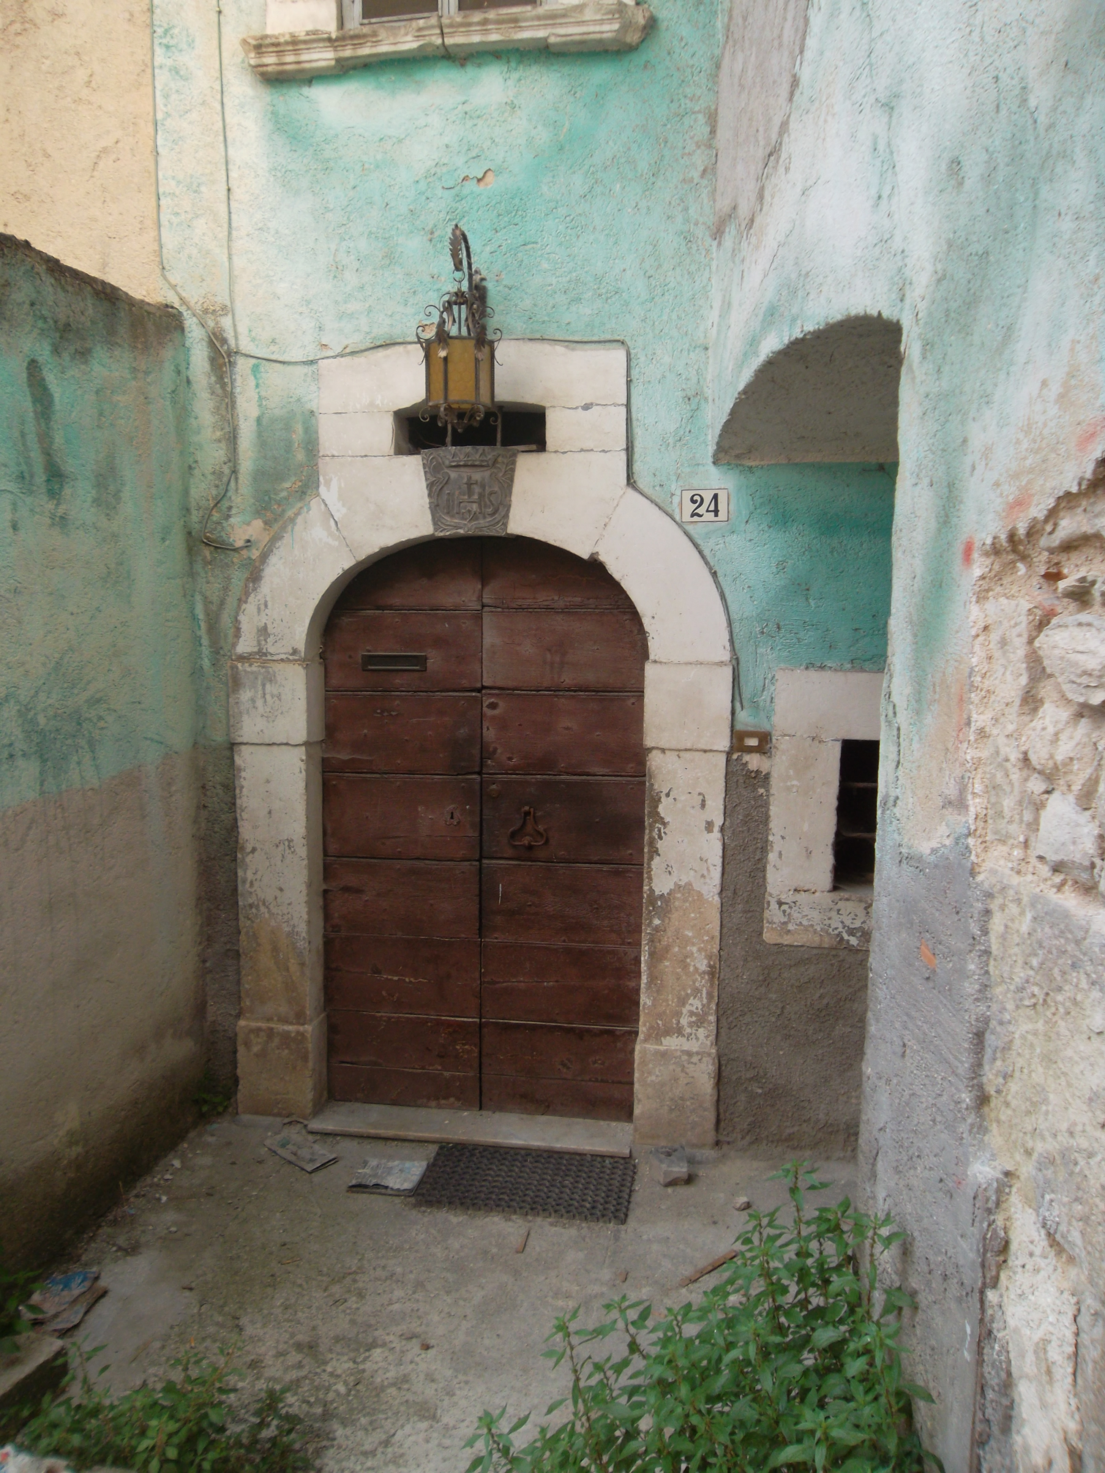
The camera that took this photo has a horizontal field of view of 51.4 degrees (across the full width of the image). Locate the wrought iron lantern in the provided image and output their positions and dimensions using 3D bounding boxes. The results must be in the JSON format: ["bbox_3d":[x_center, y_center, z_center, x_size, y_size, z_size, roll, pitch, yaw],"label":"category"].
[{"bbox_3d":[-0.262,-1.202,3.475,0.256,0.611,0.404,1,4,8],"label":"wrought iron lantern"}]

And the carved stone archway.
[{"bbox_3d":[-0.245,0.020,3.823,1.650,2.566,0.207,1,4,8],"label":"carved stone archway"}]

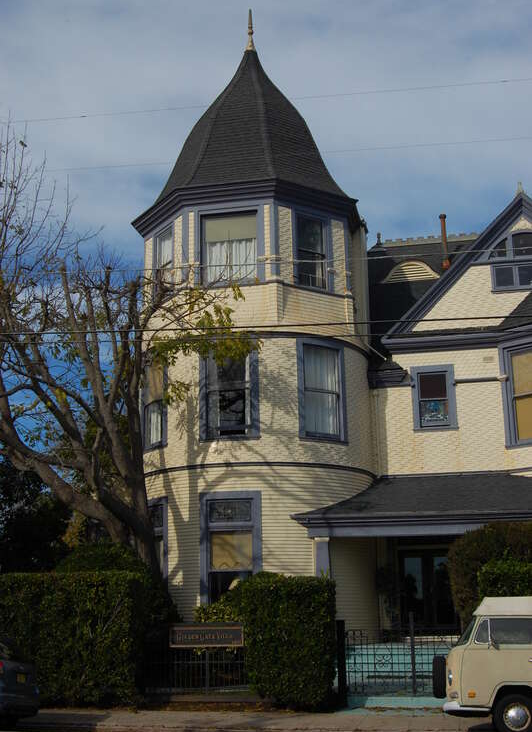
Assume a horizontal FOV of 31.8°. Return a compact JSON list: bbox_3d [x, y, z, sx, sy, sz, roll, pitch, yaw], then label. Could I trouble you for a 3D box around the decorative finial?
[{"bbox_3d":[-0.433,-10.847,30.135,0.280,1.580,0.280,-4,-15,13],"label":"decorative finial"}]

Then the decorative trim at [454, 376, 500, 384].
[{"bbox_3d":[5.853,0.386,25.773,1.200,0.130,0.100,-4,-15,13],"label":"decorative trim"}]

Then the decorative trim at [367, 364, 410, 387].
[{"bbox_3d":[3.454,0.236,26.290,1.150,0.700,0.400,-4,-15,13],"label":"decorative trim"}]

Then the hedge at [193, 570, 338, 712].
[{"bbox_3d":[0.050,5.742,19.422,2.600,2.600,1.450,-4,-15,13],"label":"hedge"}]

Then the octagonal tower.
[{"bbox_3d":[-0.255,-1.643,27.669,6.600,20.500,6.600,-4,-15,13],"label":"octagonal tower"}]

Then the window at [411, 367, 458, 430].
[{"bbox_3d":[4.671,0.876,25.945,1.200,1.840,0.160,-4,-15,13],"label":"window"}]

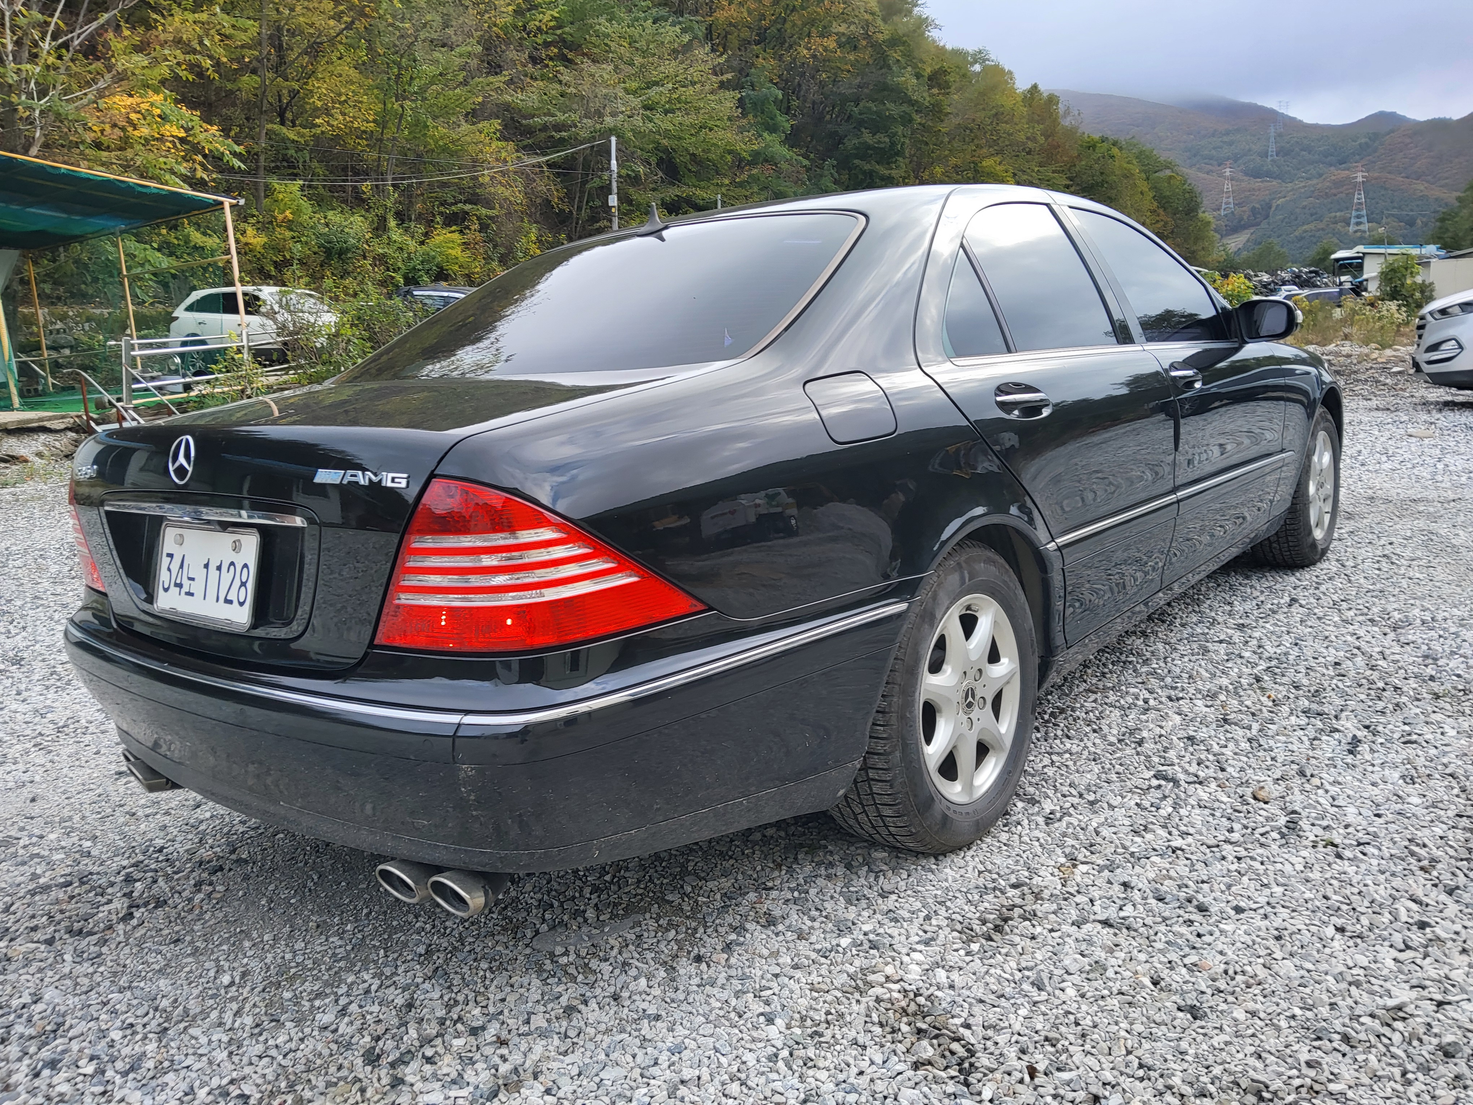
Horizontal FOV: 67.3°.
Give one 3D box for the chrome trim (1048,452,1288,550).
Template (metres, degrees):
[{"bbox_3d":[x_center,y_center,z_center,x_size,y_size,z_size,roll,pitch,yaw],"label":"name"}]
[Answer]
[{"bbox_3d":[1.406,-0.202,3.338,0.025,0.030,2.206,4,12,39],"label":"chrome trim"}]

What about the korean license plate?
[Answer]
[{"bbox_3d":[-0.936,0.039,1.948,0.352,0.166,0.020,4,-2,39],"label":"korean license plate"}]

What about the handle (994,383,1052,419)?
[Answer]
[{"bbox_3d":[0.610,-0.318,2.346,0.055,0.080,0.240,4,14,40],"label":"handle"}]

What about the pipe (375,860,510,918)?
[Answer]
[{"bbox_3d":[-0.429,0.489,1.709,0.250,0.080,0.150,4,14,40],"label":"pipe"}]

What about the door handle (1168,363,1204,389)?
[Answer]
[{"bbox_3d":[1.274,-0.495,3.131,0.055,0.080,0.240,4,14,40],"label":"door handle"}]

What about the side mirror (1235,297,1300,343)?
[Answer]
[{"bbox_3d":[1.675,-0.731,3.478,0.205,0.135,0.140,4,14,40],"label":"side mirror"}]

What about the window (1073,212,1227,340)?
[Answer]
[{"bbox_3d":[1.251,-0.803,3.271,0.060,0.420,0.780,-27,-7,41],"label":"window"}]

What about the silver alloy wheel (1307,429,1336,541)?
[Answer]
[{"bbox_3d":[2.389,-0.284,4.706,0.180,0.445,0.445,4,14,39],"label":"silver alloy wheel"}]

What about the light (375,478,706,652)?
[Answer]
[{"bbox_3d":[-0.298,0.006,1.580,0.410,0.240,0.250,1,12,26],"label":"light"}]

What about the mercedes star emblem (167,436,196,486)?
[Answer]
[{"bbox_3d":[-0.955,-0.160,1.907,0.088,0.088,0.012,4,-2,39],"label":"mercedes star emblem"}]

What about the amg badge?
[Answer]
[{"bbox_3d":[-0.550,-0.109,1.612,0.197,0.024,0.010,4,-1,30],"label":"amg badge"}]

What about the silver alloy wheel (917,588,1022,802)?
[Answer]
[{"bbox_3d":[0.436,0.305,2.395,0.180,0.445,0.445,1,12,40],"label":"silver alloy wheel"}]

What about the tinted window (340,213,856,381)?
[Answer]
[{"bbox_3d":[-0.360,-0.551,2.539,1.250,0.100,0.600,4,43,40],"label":"tinted window"}]

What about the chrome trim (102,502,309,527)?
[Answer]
[{"bbox_3d":[-0.934,-0.071,1.933,0.750,0.028,0.045,4,14,39],"label":"chrome trim"}]

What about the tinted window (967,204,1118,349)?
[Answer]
[{"bbox_3d":[0.749,-0.693,2.765,0.045,0.430,0.610,-28,-7,41],"label":"tinted window"}]

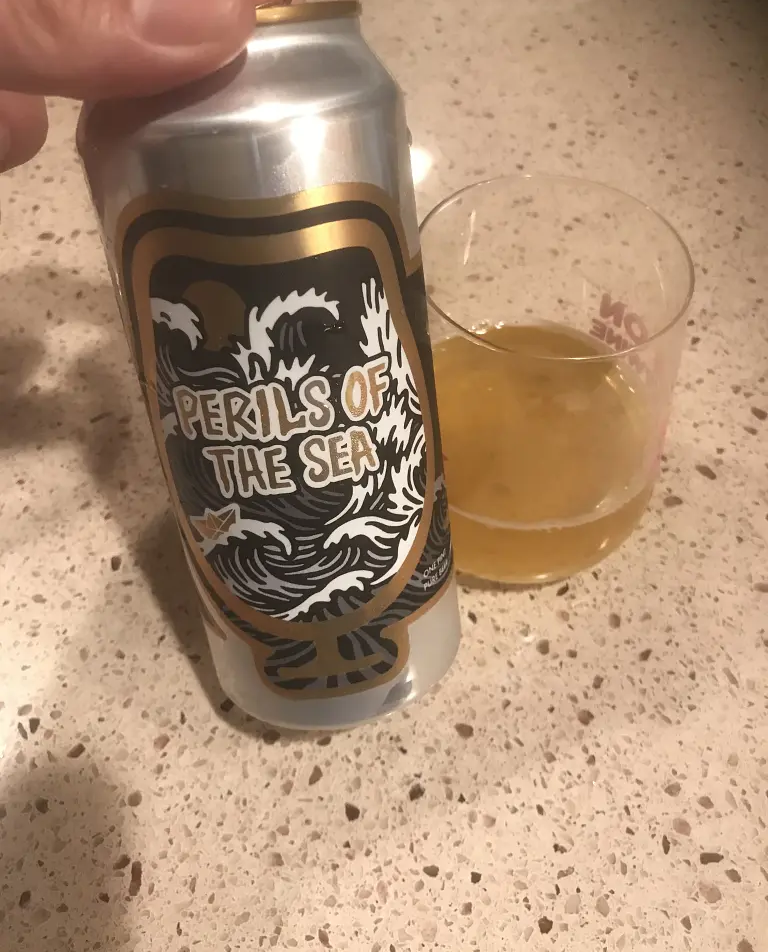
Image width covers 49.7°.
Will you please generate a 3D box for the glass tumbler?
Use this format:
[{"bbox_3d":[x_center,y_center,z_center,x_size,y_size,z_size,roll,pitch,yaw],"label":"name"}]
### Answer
[{"bbox_3d":[0.041,-0.024,0.239,0.085,0.097,0.085,-1,54,1],"label":"glass tumbler"}]

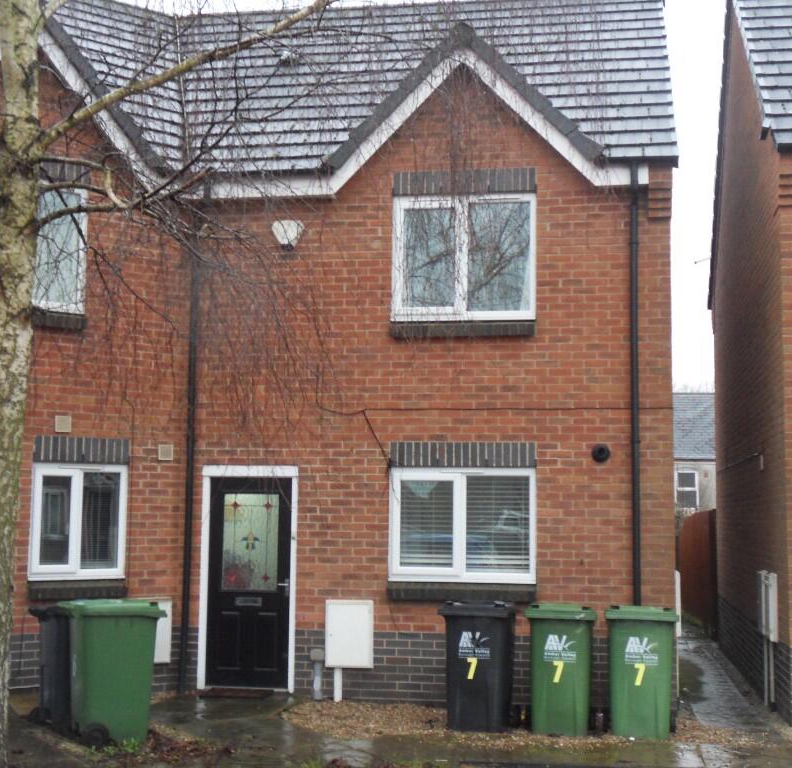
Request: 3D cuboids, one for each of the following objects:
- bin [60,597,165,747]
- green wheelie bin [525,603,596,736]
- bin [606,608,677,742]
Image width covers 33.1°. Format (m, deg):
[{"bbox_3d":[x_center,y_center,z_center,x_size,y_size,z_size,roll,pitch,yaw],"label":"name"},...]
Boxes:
[{"bbox_3d":[-2.215,2.248,10.420,0.730,1.060,0.580,3,-6,-27],"label":"bin"},{"bbox_3d":[1.394,2.369,11.200,0.580,1.060,0.730,-1,-5,12],"label":"green wheelie bin"},{"bbox_3d":[2.043,2.356,11.050,0.580,1.060,0.730,0,-5,11],"label":"bin"}]

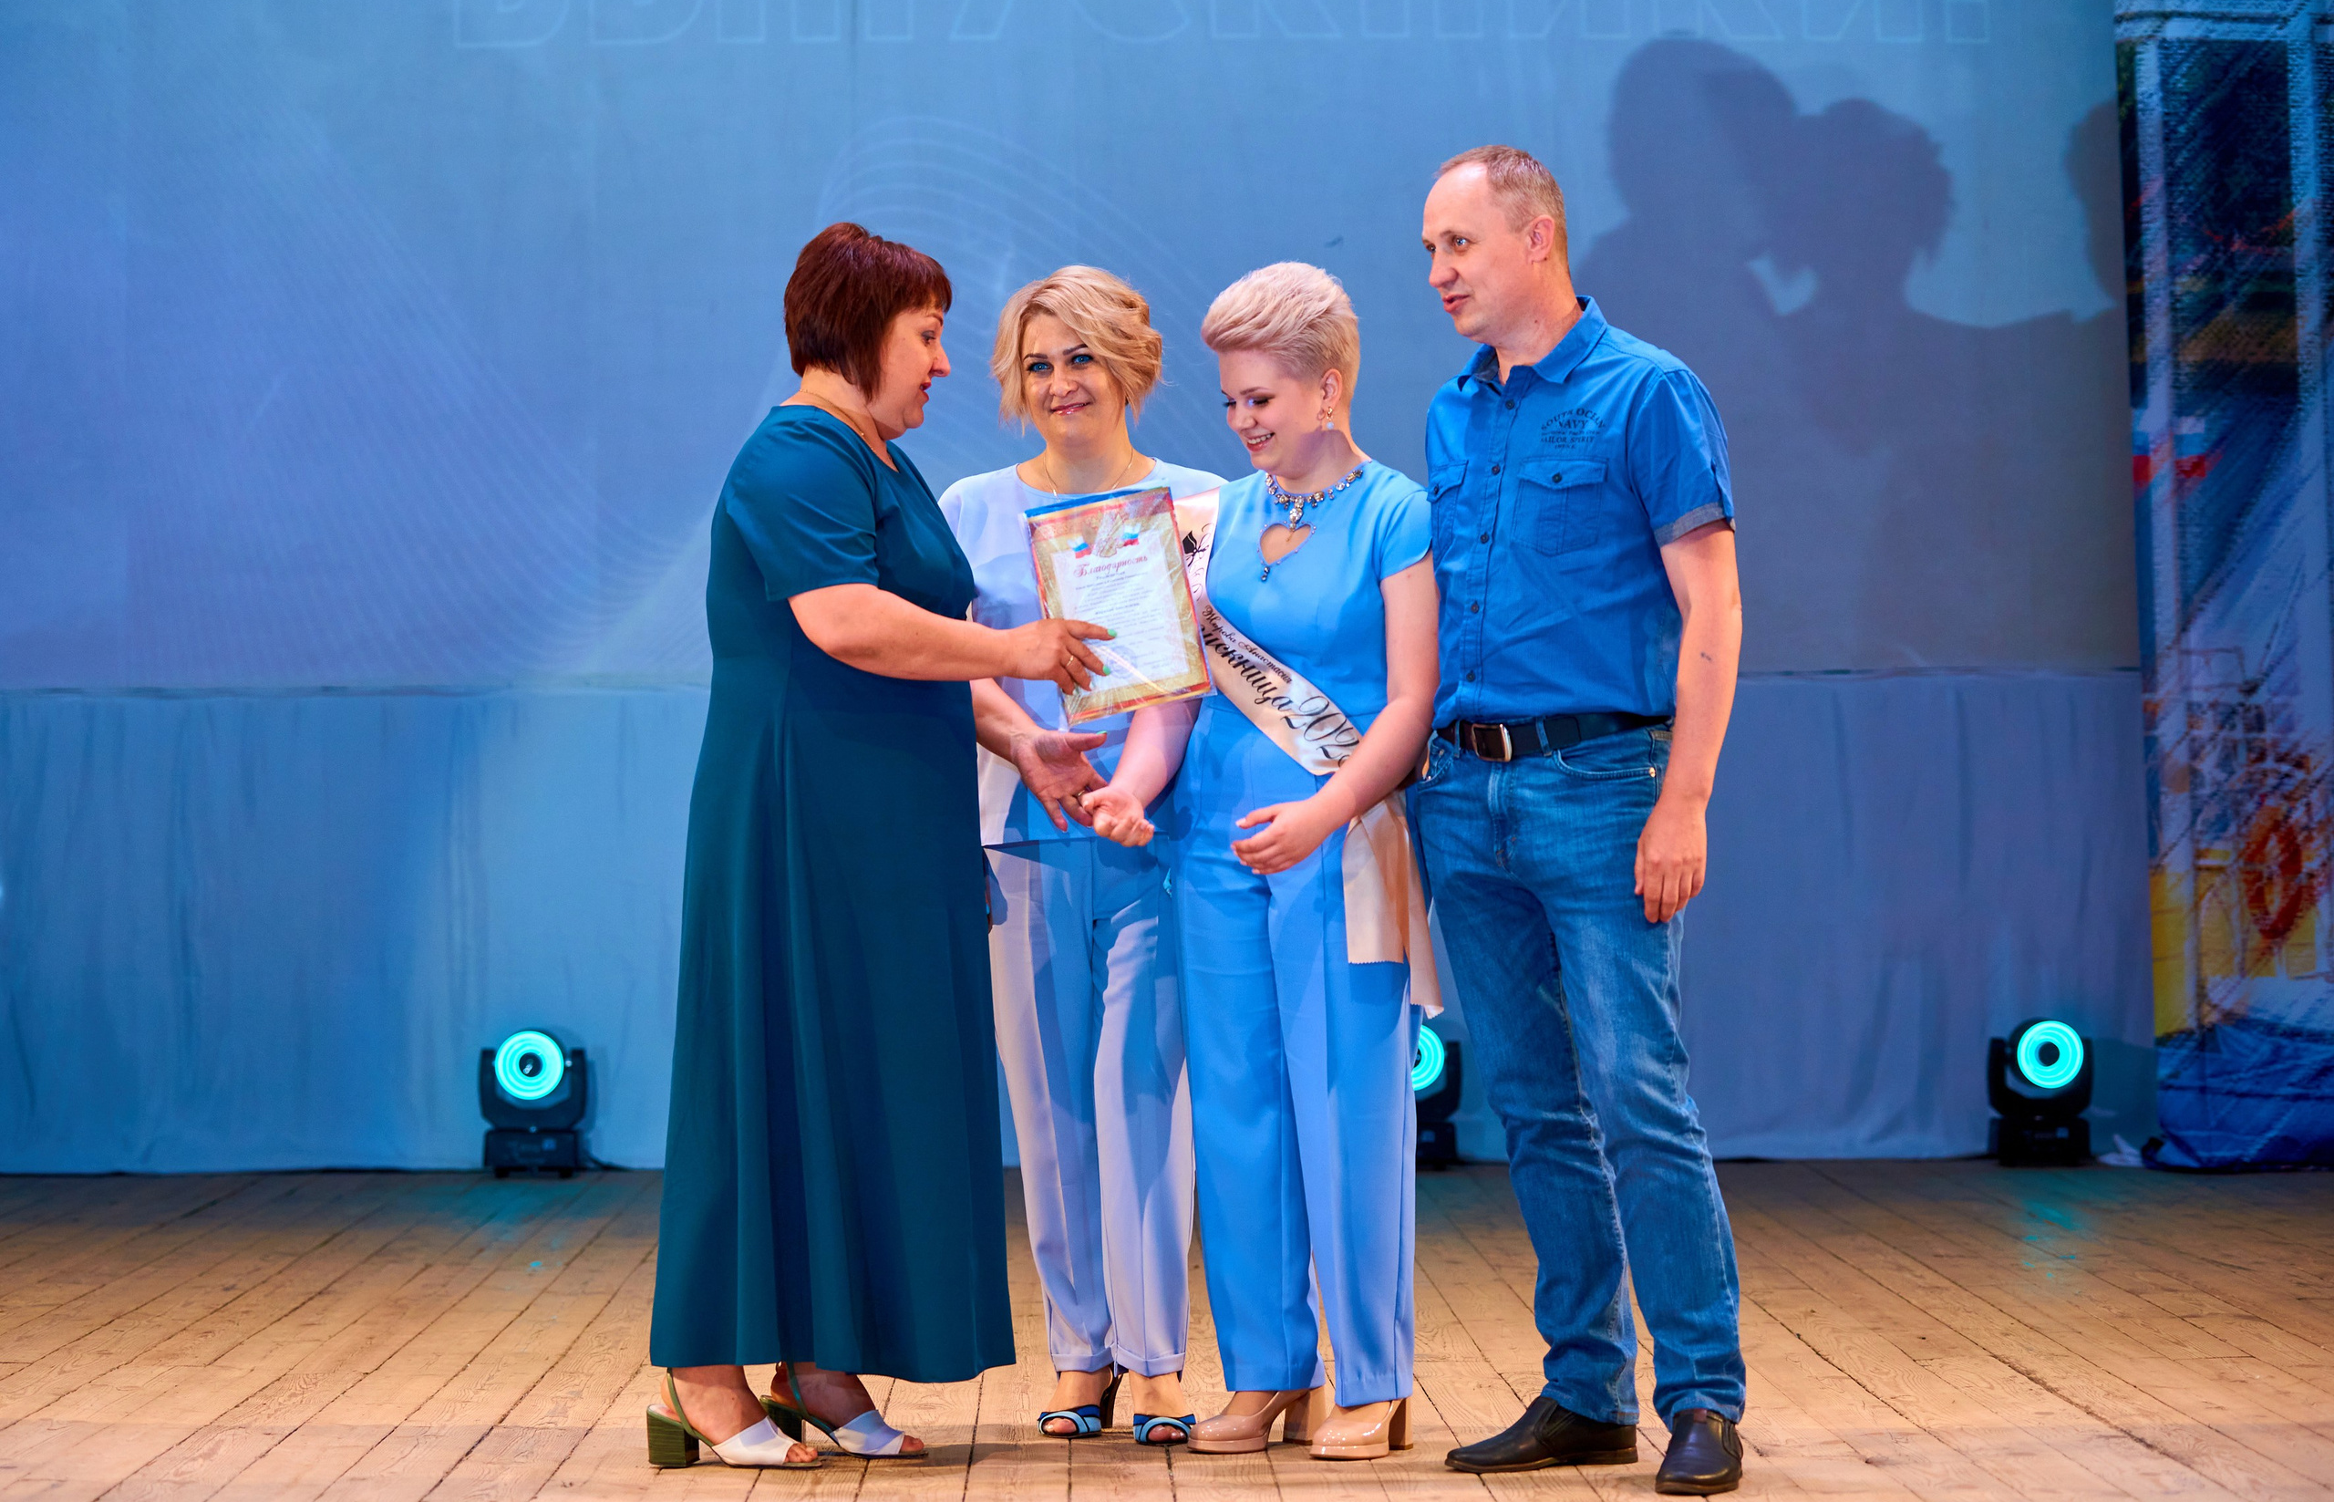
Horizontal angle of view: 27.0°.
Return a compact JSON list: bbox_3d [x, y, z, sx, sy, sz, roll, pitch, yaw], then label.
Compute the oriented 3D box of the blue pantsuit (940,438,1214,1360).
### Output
[{"bbox_3d":[-0.129,0.248,7.128,0.430,1.355,0.300,0,-1,10],"label":"blue pantsuit"}]

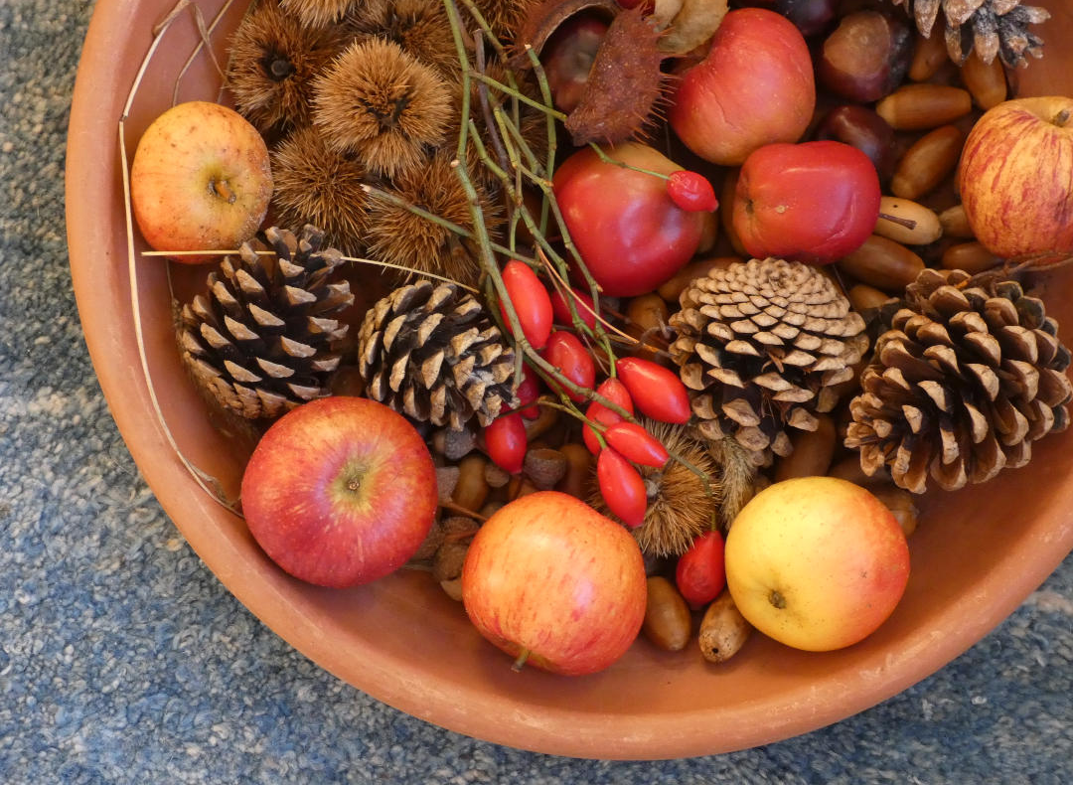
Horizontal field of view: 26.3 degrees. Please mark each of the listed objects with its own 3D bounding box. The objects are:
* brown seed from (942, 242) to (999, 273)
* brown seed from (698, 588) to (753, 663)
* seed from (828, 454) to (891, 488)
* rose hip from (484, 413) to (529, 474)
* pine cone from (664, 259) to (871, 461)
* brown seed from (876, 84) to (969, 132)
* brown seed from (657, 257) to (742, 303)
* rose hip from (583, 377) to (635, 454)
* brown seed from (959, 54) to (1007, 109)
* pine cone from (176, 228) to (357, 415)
[{"bbox_3d":[0.150,-0.046,0.778,0.028,0.012,0.012,4,86,-3],"label":"brown seed"},{"bbox_3d":[0.066,0.077,0.773,0.014,0.014,0.028,28,75,-2],"label":"brown seed"},{"bbox_3d":[0.107,0.028,0.757,0.028,0.014,0.014,24,90,0],"label":"seed"},{"bbox_3d":[-0.010,0.016,0.763,0.014,0.014,0.023,-13,87,-4],"label":"rose hip"},{"bbox_3d":[0.074,-0.010,0.738,0.064,0.064,0.067,4,119,-3],"label":"pine cone"},{"bbox_3d":[0.131,-0.097,0.776,0.032,0.015,0.015,-6,89,0],"label":"brown seed"},{"bbox_3d":[0.055,-0.037,0.768,0.030,0.014,0.014,-24,88,-4],"label":"brown seed"},{"bbox_3d":[0.023,0.007,0.735,0.015,0.015,0.025,16,90,0],"label":"rose hip"},{"bbox_3d":[0.151,-0.108,0.780,0.014,0.014,0.028,-17,84,-3],"label":"brown seed"},{"bbox_3d":[-0.087,-0.022,0.738,0.054,0.054,0.066,23,99,0],"label":"pine cone"}]

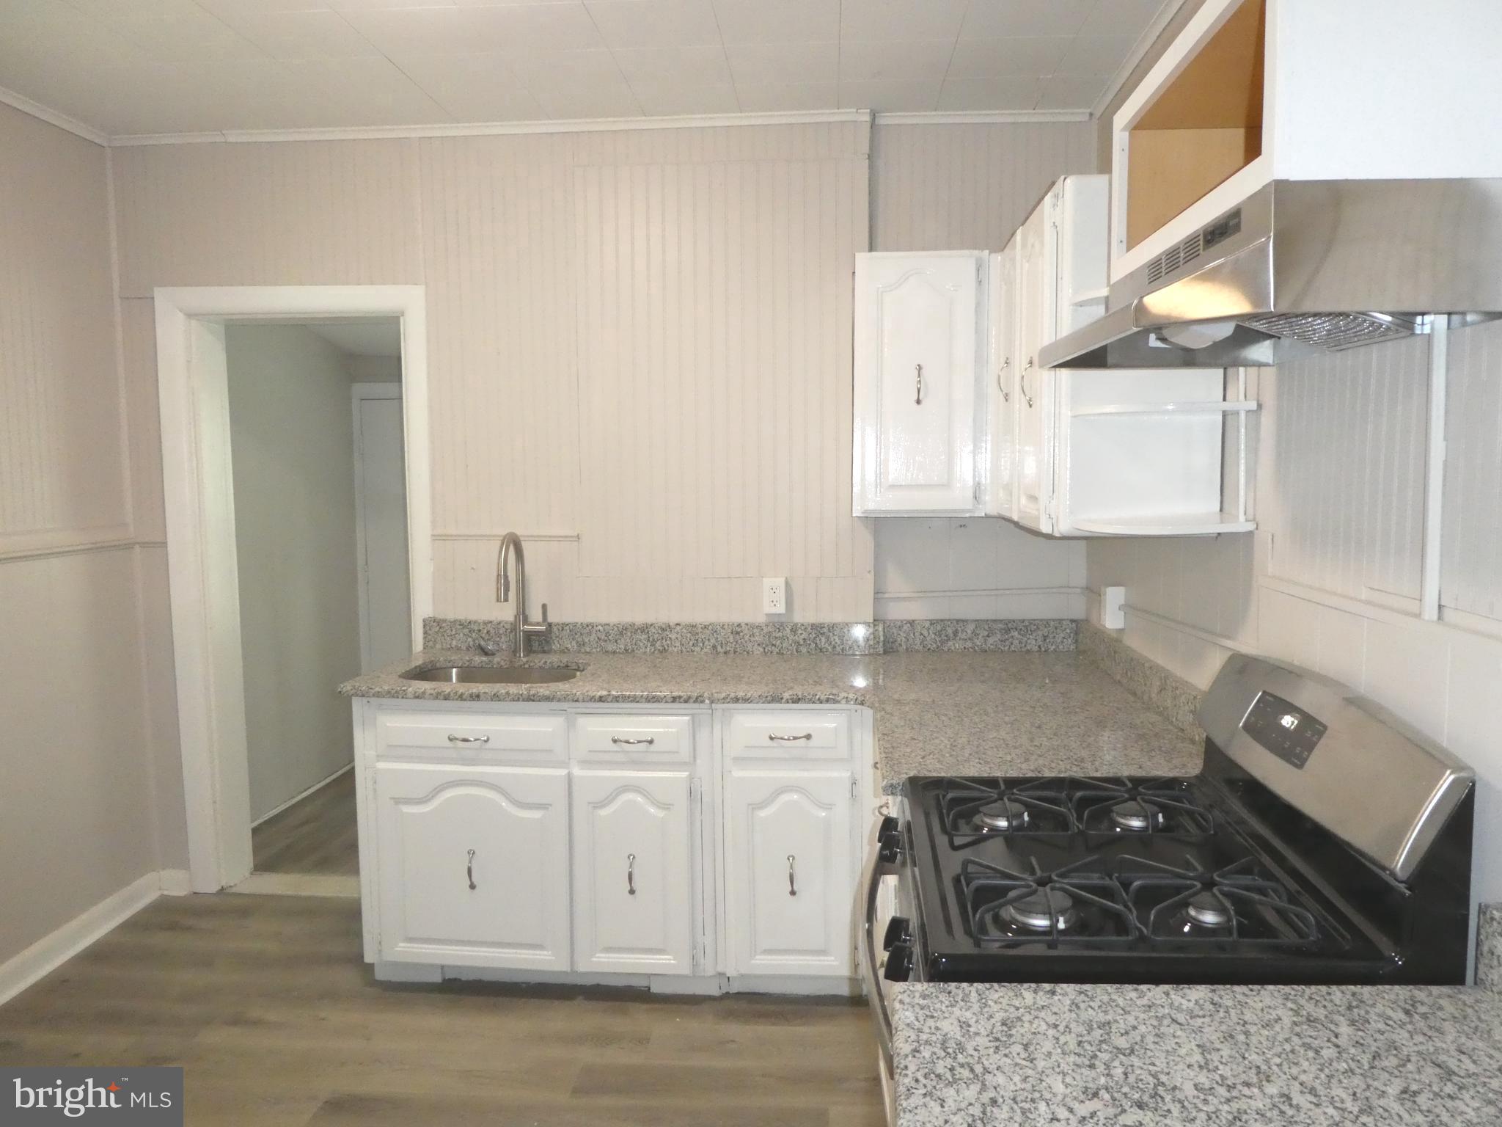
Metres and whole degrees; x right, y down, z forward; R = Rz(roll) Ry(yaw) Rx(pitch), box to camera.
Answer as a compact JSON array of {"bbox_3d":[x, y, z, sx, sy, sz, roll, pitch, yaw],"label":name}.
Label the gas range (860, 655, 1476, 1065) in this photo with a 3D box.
[{"bbox_3d":[0.541,0.785,1.691,0.712,1.164,0.756,0,6,4],"label":"gas range"}]

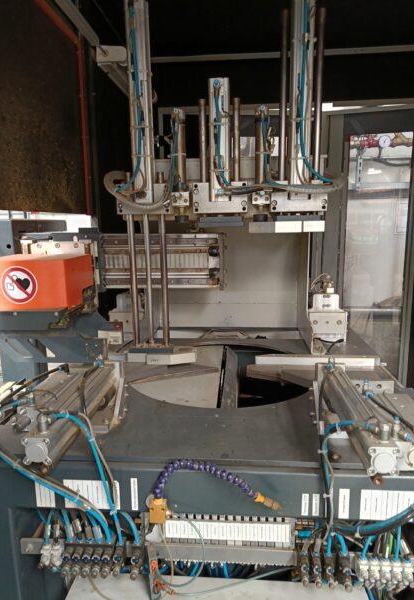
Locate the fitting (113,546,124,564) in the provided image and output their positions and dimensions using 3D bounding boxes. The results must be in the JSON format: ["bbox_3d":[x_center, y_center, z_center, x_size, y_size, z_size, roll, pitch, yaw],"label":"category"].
[{"bbox_3d":[-0.224,0.646,1.054,0.022,0.034,0.024,0,10,5],"label":"fitting"}]

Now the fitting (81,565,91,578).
[{"bbox_3d":[-0.307,0.687,1.053,0.018,0.027,0.020,0,10,5],"label":"fitting"}]

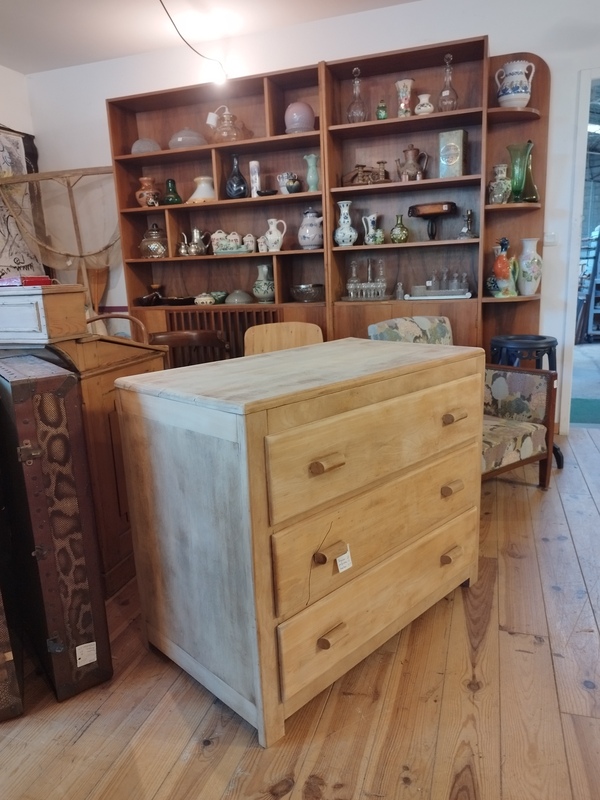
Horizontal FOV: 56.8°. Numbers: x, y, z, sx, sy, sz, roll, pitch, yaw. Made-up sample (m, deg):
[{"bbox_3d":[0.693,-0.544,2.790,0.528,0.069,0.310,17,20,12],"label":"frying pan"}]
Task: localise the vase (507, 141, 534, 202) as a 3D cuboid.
[{"bbox_3d":[1.186,-1.222,3.011,0.140,0.319,0.140,2,14,18],"label":"vase"}]

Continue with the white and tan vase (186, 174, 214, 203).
[{"bbox_3d":[-0.675,-1.424,3.780,0.212,0.176,0.212,2,13,18],"label":"white and tan vase"}]

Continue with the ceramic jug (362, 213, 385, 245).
[{"bbox_3d":[0.434,-1.023,3.341,0.111,0.191,0.086,0,13,10],"label":"ceramic jug"}]

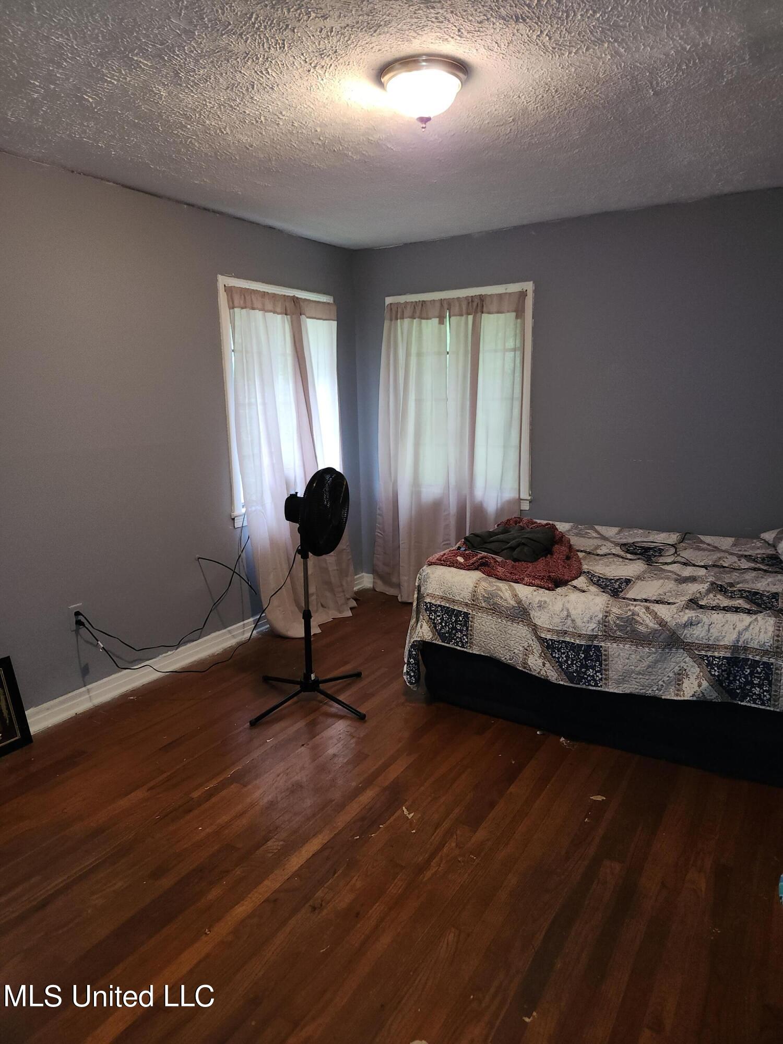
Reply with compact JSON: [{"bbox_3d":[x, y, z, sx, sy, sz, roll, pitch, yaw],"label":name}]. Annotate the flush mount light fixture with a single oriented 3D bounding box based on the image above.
[{"bbox_3d":[0.100,-1.328,2.190,0.279,0.159,0.279,-1,10,0],"label":"flush mount light fixture"}]

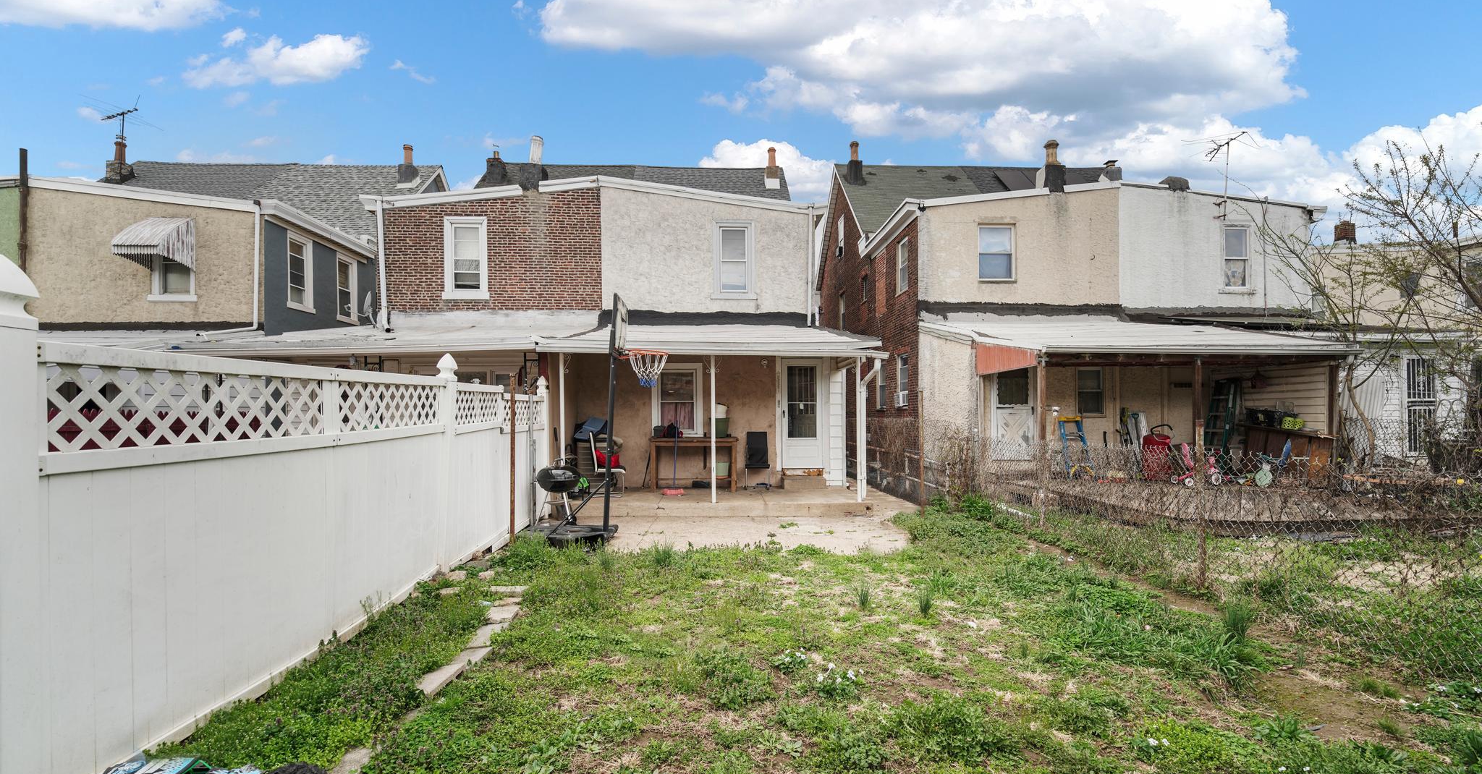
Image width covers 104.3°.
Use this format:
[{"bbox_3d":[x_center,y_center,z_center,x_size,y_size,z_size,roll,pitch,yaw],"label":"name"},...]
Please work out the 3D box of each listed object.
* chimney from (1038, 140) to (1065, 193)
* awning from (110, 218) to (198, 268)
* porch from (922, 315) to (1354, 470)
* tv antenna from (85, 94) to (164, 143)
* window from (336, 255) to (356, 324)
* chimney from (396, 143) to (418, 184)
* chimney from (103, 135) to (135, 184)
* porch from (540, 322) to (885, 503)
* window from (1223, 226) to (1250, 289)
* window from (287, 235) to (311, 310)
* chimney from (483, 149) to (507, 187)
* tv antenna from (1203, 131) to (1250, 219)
[{"bbox_3d":[7.464,-5.292,13.889,0.520,1.260,0.480,0,-2,-2],"label":"chimney"},{"bbox_3d":[-12.491,-3.167,12.301,0.950,1.220,0.870,0,-2,-2],"label":"awning"},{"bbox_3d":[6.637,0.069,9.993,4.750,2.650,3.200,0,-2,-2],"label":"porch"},{"bbox_3d":[-21.749,-9.260,20.212,1.900,0.950,2.200,-1,-3,19],"label":"tv antenna"},{"bbox_3d":[-10.732,-2.644,15.689,0.150,1.750,0.880,0,-2,-2],"label":"window"},{"bbox_3d":[-11.940,-7.922,20.618,0.600,1.420,0.550,0,-2,-2],"label":"chimney"},{"bbox_3d":[-21.730,-7.840,20.173,0.650,1.580,0.600,0,-2,-2],"label":"chimney"},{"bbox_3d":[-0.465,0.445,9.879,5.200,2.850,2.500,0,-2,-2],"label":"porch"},{"bbox_3d":[11.840,-3.086,13.750,0.640,1.550,0.130,0,-2,-2],"label":"window"},{"bbox_3d":[-10.657,-2.739,13.912,0.150,1.750,0.880,0,-2,-2],"label":"window"},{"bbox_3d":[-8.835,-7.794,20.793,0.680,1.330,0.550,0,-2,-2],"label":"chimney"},{"bbox_3d":[11.574,-4.949,13.717,0.900,2.000,1.100,0,-2,4],"label":"tv antenna"}]

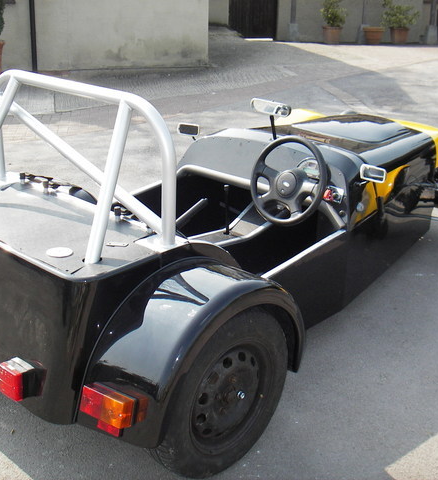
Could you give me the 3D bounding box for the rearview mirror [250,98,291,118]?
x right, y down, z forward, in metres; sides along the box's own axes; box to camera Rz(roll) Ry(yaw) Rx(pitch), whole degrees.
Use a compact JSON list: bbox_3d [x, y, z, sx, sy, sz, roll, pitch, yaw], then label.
[{"bbox_3d":[0.248,-0.620,3.296,0.215,0.056,0.034,21,28,37],"label":"rearview mirror"}]

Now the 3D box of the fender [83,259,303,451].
[{"bbox_3d":[-0.066,0.334,2.307,0.291,0.446,0.781,20,30,40],"label":"fender"}]

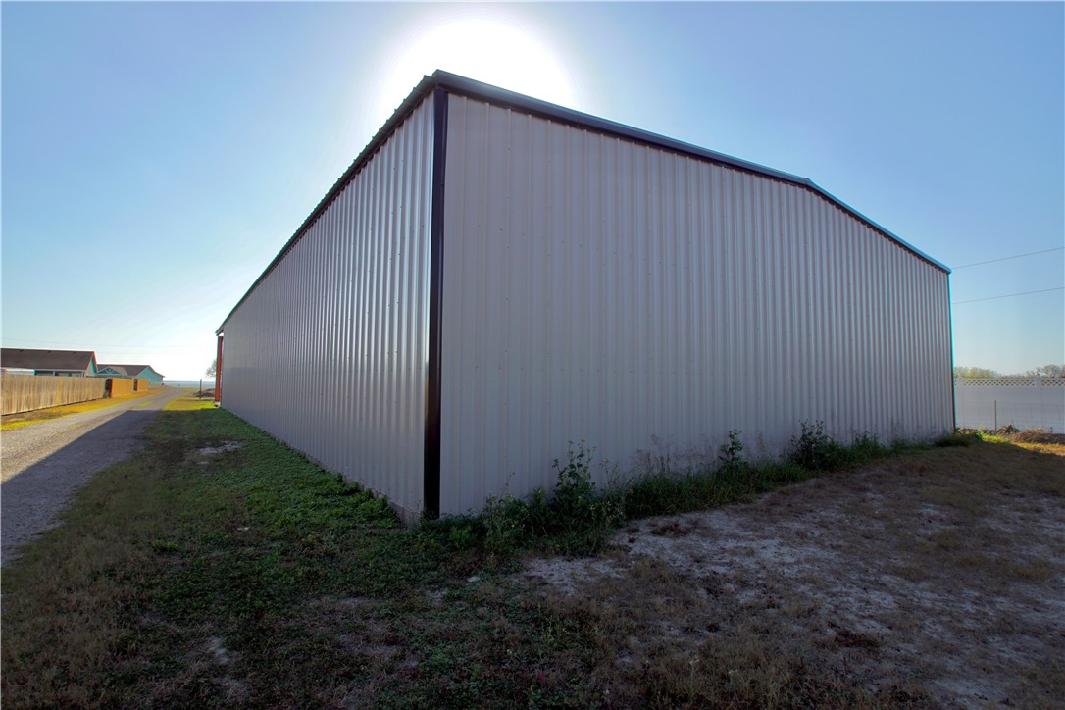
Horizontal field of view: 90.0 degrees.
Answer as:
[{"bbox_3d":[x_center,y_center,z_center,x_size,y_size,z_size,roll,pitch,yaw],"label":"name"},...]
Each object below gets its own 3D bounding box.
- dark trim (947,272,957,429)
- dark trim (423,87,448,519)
[{"bbox_3d":[12.042,-0.069,15.313,0.130,4.500,0.130,3,-4,-35],"label":"dark trim"},{"bbox_3d":[-1.047,-0.597,5.767,0.130,4.630,0.130,3,-4,-35],"label":"dark trim"}]

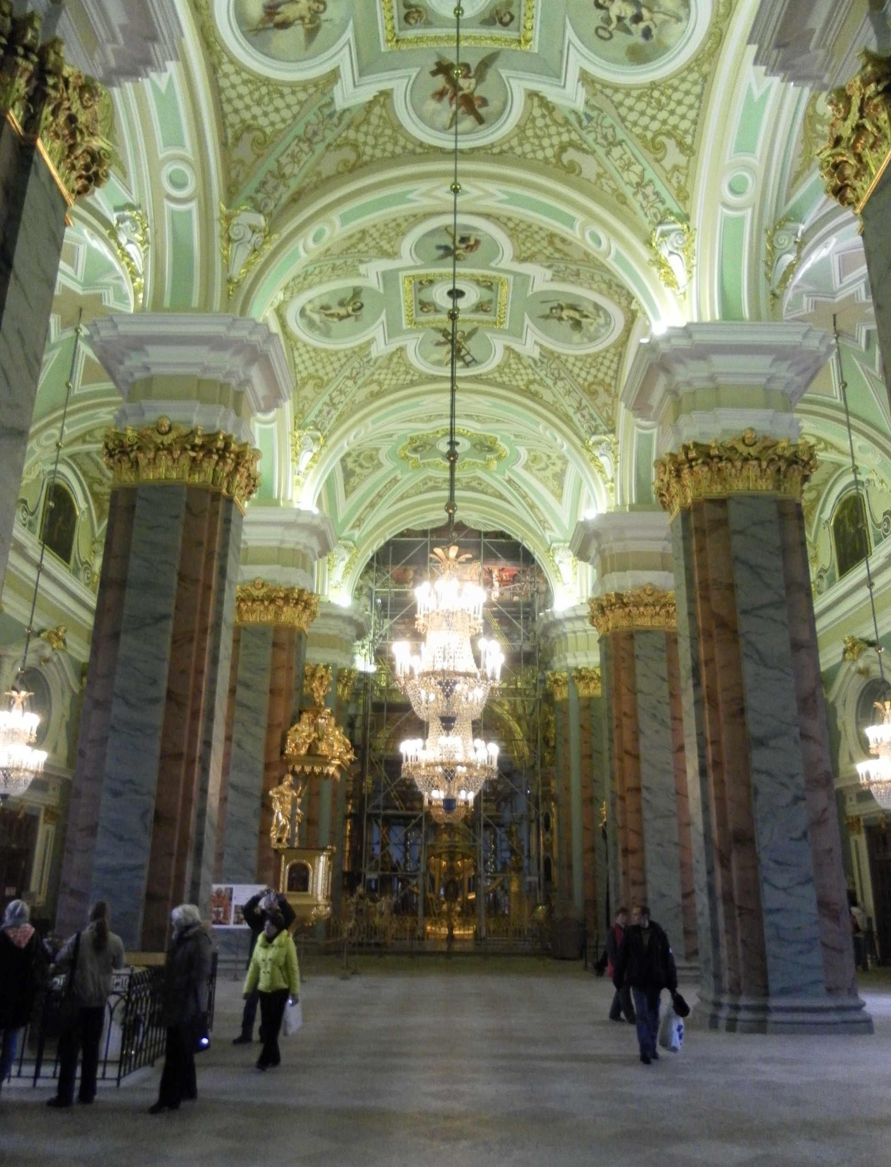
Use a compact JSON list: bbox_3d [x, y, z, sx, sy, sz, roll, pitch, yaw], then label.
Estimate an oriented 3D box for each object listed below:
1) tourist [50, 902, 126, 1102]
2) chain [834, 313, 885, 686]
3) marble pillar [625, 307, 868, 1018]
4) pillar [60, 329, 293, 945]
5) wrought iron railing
[{"bbox_3d":[-3.197,3.729,8.630,0.583,1.670,0.422,6,-19,-15],"label":"tourist"},{"bbox_3d":[9.655,-2.251,22.486,0.151,9.465,0.151,1,-18,0],"label":"chain"},{"bbox_3d":[5.226,1.365,16.688,3.440,11.425,3.360,1,-18,0],"label":"marble pillar"},{"bbox_3d":[-4.878,1.209,16.644,3.440,11.425,3.360,1,-18,0],"label":"pillar"},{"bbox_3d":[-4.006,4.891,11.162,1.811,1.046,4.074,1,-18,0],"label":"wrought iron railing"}]

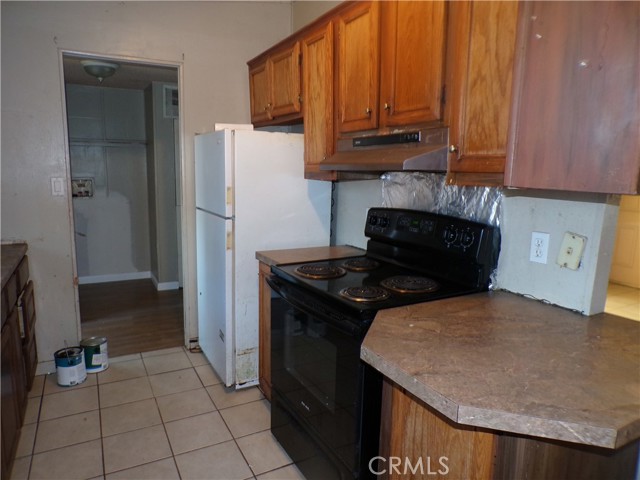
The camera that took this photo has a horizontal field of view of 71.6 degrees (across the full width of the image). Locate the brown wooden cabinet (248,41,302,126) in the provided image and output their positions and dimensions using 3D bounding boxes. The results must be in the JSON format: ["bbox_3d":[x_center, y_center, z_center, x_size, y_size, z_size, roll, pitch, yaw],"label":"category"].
[{"bbox_3d":[-0.156,-1.033,3.004,0.346,0.439,0.917,-4,11,-28],"label":"brown wooden cabinet"}]

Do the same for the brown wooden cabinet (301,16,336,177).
[{"bbox_3d":[0.156,-0.754,2.469,0.348,0.835,0.382,-4,11,-28],"label":"brown wooden cabinet"}]

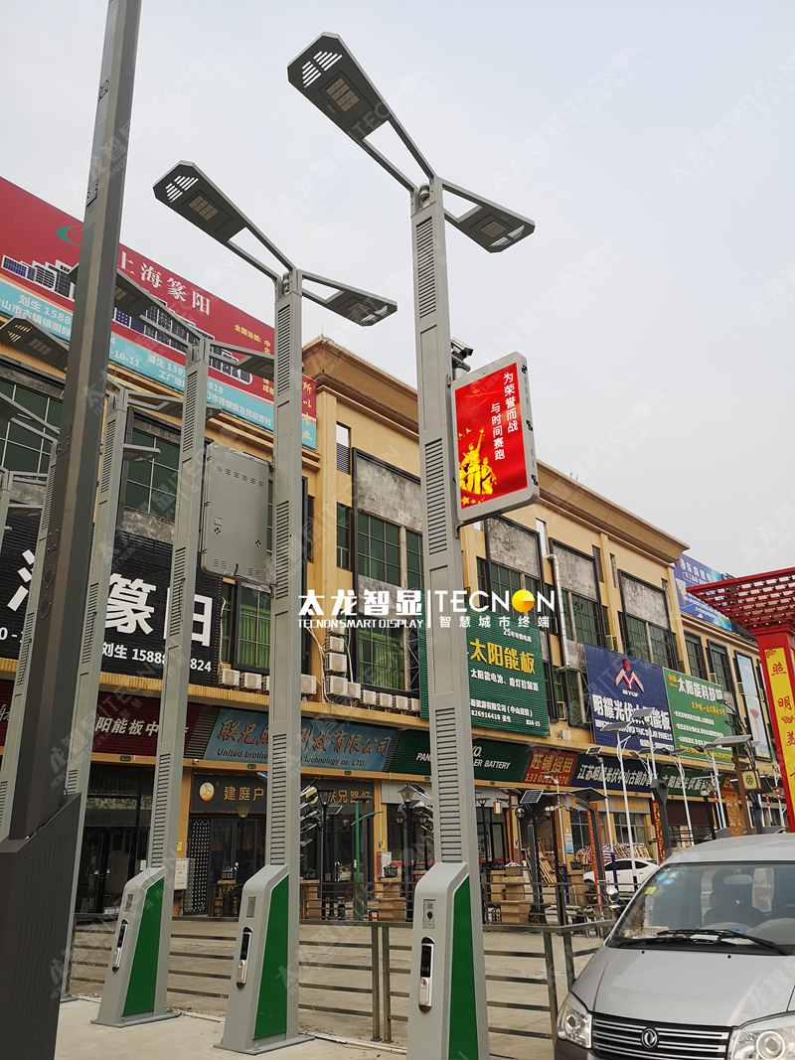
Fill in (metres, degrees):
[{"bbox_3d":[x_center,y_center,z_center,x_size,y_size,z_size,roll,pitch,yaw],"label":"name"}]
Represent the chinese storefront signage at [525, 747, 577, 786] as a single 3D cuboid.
[{"bbox_3d":[8.246,12.750,44.377,0.200,1.763,4.572,3,-13,44],"label":"chinese storefront signage"}]

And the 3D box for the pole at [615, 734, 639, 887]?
[{"bbox_3d":[7.438,9.224,26.542,0.150,5.332,0.150,-20,-28,38],"label":"pole"}]

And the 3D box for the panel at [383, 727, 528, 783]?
[{"bbox_3d":[3.186,10.792,39.094,0.200,1.743,10.574,3,-13,44],"label":"panel"}]

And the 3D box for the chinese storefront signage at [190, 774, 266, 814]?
[{"bbox_3d":[-5.718,9.456,29.529,0.150,1.190,4.009,-20,-28,38],"label":"chinese storefront signage"}]

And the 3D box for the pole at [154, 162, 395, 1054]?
[{"bbox_3d":[-1.238,0.486,9.011,0.740,8.806,3.685,-20,-28,38],"label":"pole"}]

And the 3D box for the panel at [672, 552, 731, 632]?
[{"bbox_3d":[25.919,5.328,69.898,0.300,5.168,9.669,-20,-28,38],"label":"panel"}]

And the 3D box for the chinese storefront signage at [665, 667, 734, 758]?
[{"bbox_3d":[22.059,13.655,60.479,0.200,5.890,10.265,-20,-28,38],"label":"chinese storefront signage"}]

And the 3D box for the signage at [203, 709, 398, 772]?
[{"bbox_3d":[-3.434,8.269,32.166,0.200,1.735,9.243,3,-13,44],"label":"signage"}]

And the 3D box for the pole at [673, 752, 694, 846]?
[{"bbox_3d":[11.943,12.040,33.897,0.200,5.256,0.200,-20,-28,38],"label":"pole"}]

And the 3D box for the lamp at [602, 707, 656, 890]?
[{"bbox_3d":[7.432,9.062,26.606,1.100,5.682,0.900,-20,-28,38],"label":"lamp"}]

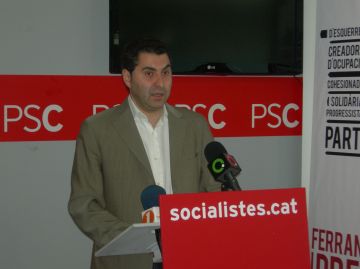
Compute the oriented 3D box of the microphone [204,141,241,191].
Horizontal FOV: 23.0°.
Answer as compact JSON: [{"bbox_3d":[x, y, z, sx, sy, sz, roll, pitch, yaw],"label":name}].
[{"bbox_3d":[0.134,0.107,2.460,0.062,0.215,0.062,-40,-36,15],"label":"microphone"}]

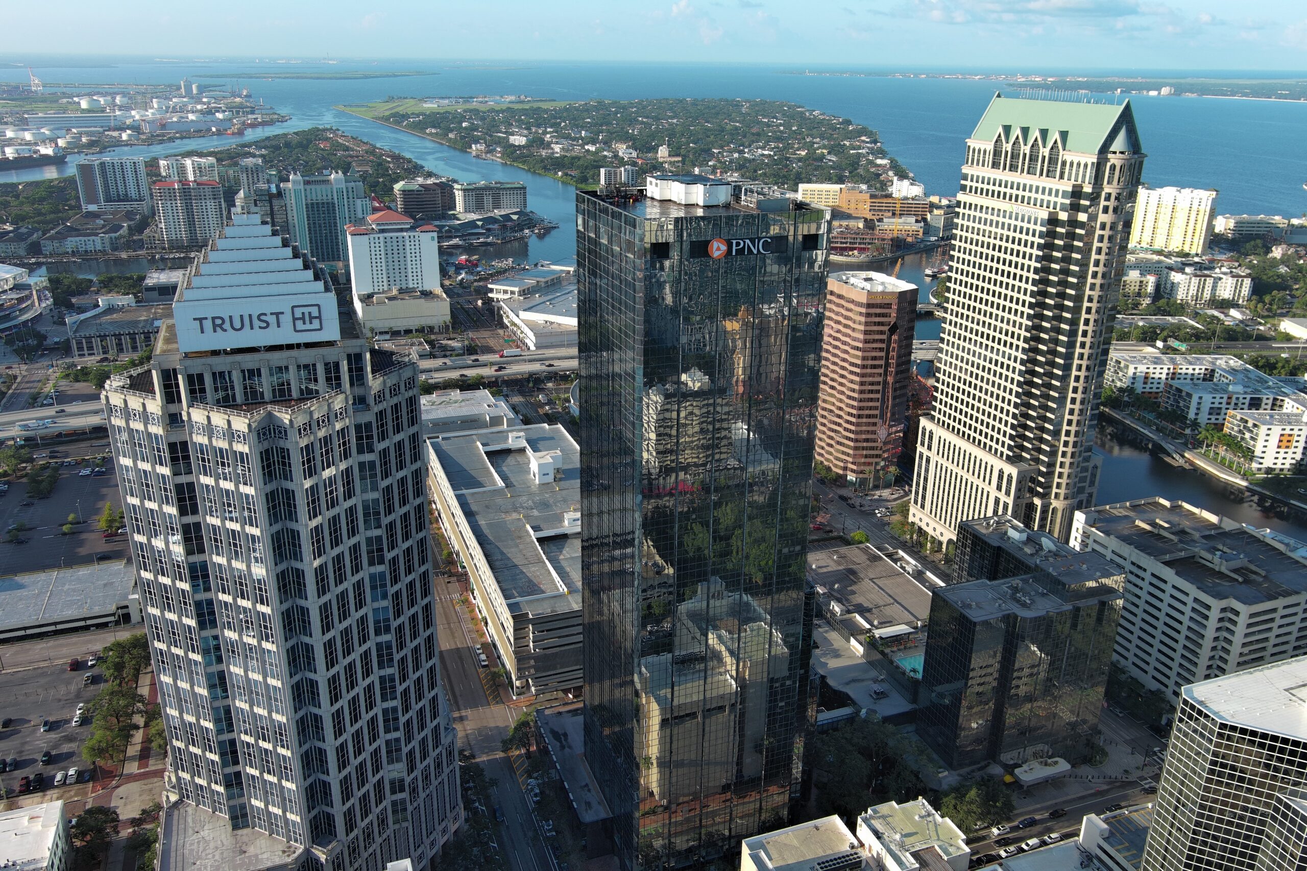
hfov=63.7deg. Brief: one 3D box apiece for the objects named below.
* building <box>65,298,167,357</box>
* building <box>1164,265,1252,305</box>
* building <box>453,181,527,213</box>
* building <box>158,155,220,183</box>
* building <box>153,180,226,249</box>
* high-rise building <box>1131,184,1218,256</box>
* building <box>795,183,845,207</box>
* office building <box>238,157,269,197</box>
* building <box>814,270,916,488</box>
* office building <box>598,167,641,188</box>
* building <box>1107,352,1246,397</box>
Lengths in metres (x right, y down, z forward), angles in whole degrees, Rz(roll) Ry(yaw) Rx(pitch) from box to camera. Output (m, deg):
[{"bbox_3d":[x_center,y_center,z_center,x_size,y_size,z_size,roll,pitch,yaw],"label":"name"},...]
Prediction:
[{"bbox_3d":[-350.970,-73.250,709.610,66.000,17.000,74.000,-7,21,-20],"label":"building"},{"bbox_3d":[451.530,-122.310,861.390,53.000,23.500,38.000,1,20,1],"label":"building"},{"bbox_3d":[-201.830,-297.250,1313.260,80.000,36.000,38.000,-6,21,-19],"label":"building"},{"bbox_3d":[-635.300,-355.660,1443.420,72.000,45.000,28.000,0,20,-3],"label":"building"},{"bbox_3d":[-464.380,-224.090,1060.890,60.000,64.000,22.000,-7,21,-21],"label":"building"},{"bbox_3d":[544.870,-226.500,1103.070,69.000,66.000,25.000,15,24,34],"label":"high-rise building"},{"bbox_3d":[209.530,-296.890,1325.610,53.000,38.000,28.000,2,20,2],"label":"building"},{"bbox_3d":[-480.740,-300.440,1262.090,31.000,62.000,26.000,-7,21,-20],"label":"office building"},{"bbox_3d":[96.810,-26.620,491.500,29.500,92.500,46.500,-7,21,-21],"label":"building"},{"bbox_3d":[-52.950,-387.000,1577.450,54.000,28.000,22.000,-3,20,-11],"label":"office building"},{"bbox_3d":[303.420,-32.550,612.700,70.000,22.000,21.000,0,20,-2],"label":"building"}]

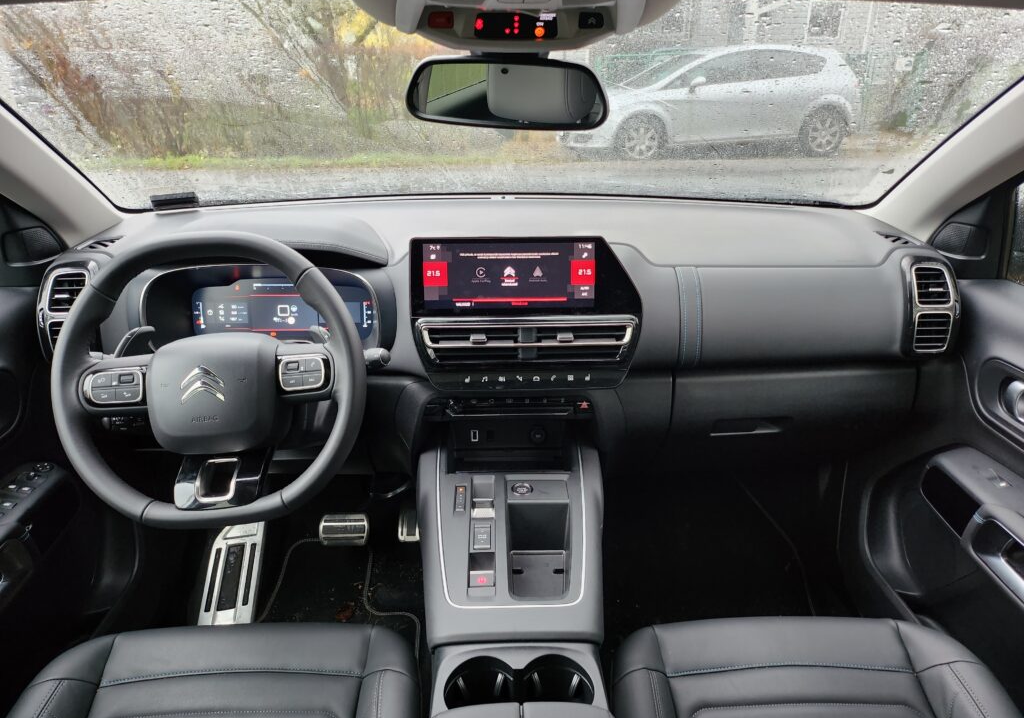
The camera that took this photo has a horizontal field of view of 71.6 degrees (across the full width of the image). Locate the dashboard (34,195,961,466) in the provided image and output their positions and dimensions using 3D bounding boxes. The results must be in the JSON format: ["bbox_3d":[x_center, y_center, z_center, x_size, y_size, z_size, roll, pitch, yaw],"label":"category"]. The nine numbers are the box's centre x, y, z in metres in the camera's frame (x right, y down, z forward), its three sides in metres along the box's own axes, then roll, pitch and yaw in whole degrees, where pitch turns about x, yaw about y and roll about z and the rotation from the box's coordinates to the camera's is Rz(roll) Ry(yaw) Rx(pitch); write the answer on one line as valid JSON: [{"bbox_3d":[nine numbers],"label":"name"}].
[{"bbox_3d":[-0.028,-0.117,1.234,1.370,0.340,0.520,-1,24,-2],"label":"dashboard"}]

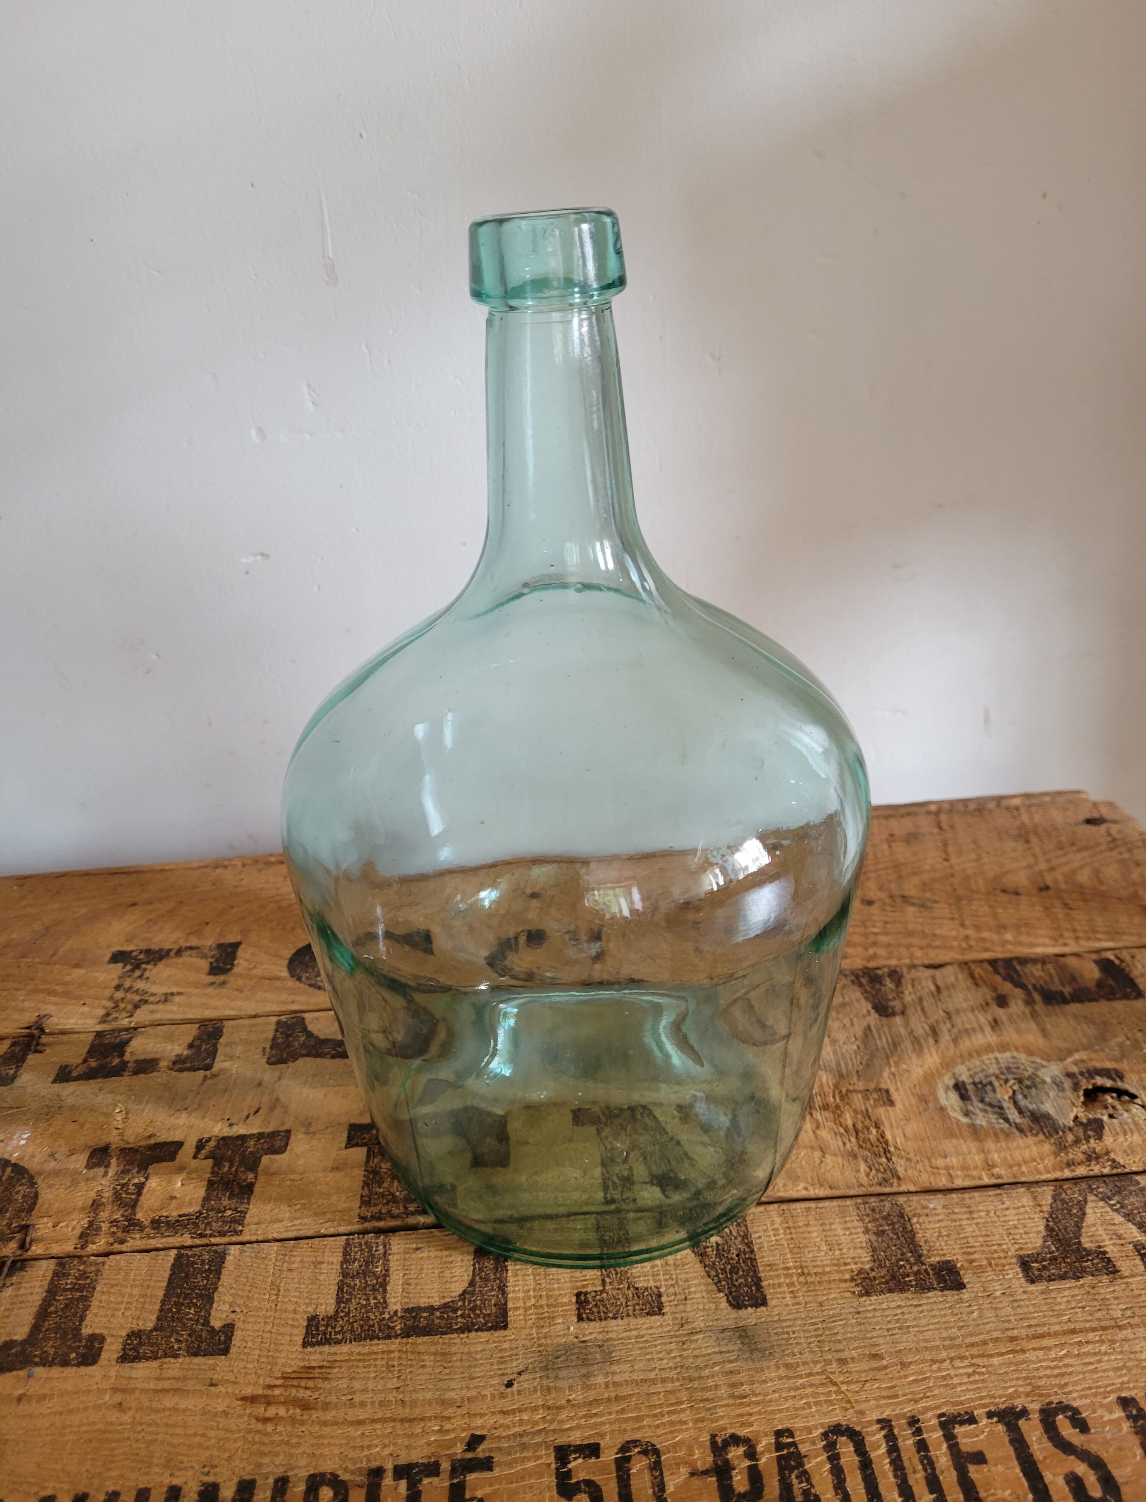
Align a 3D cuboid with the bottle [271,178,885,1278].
[{"bbox_3d":[0.000,-0.003,0.371,0.188,0.310,0.188,-3,27,0],"label":"bottle"}]

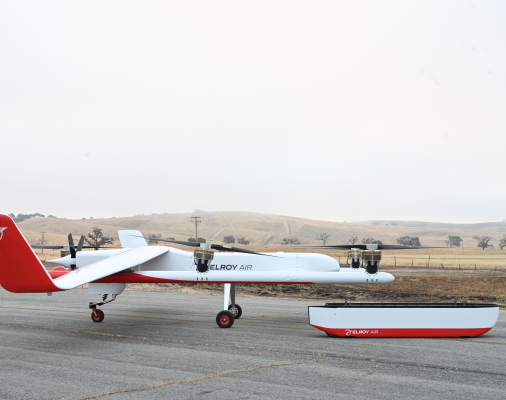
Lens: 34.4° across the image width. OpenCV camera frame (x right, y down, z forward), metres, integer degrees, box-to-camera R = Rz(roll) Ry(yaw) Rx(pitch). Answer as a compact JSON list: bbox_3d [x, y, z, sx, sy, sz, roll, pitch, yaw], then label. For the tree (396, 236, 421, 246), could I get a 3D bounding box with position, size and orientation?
[{"bbox_3d":[91.756,24.570,480.000,14.700,6.400,13.000,0,-4,0],"label":"tree"}]

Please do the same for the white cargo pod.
[{"bbox_3d":[2.168,1.722,11.740,2.750,0.450,0.700,0,-4,1],"label":"white cargo pod"}]

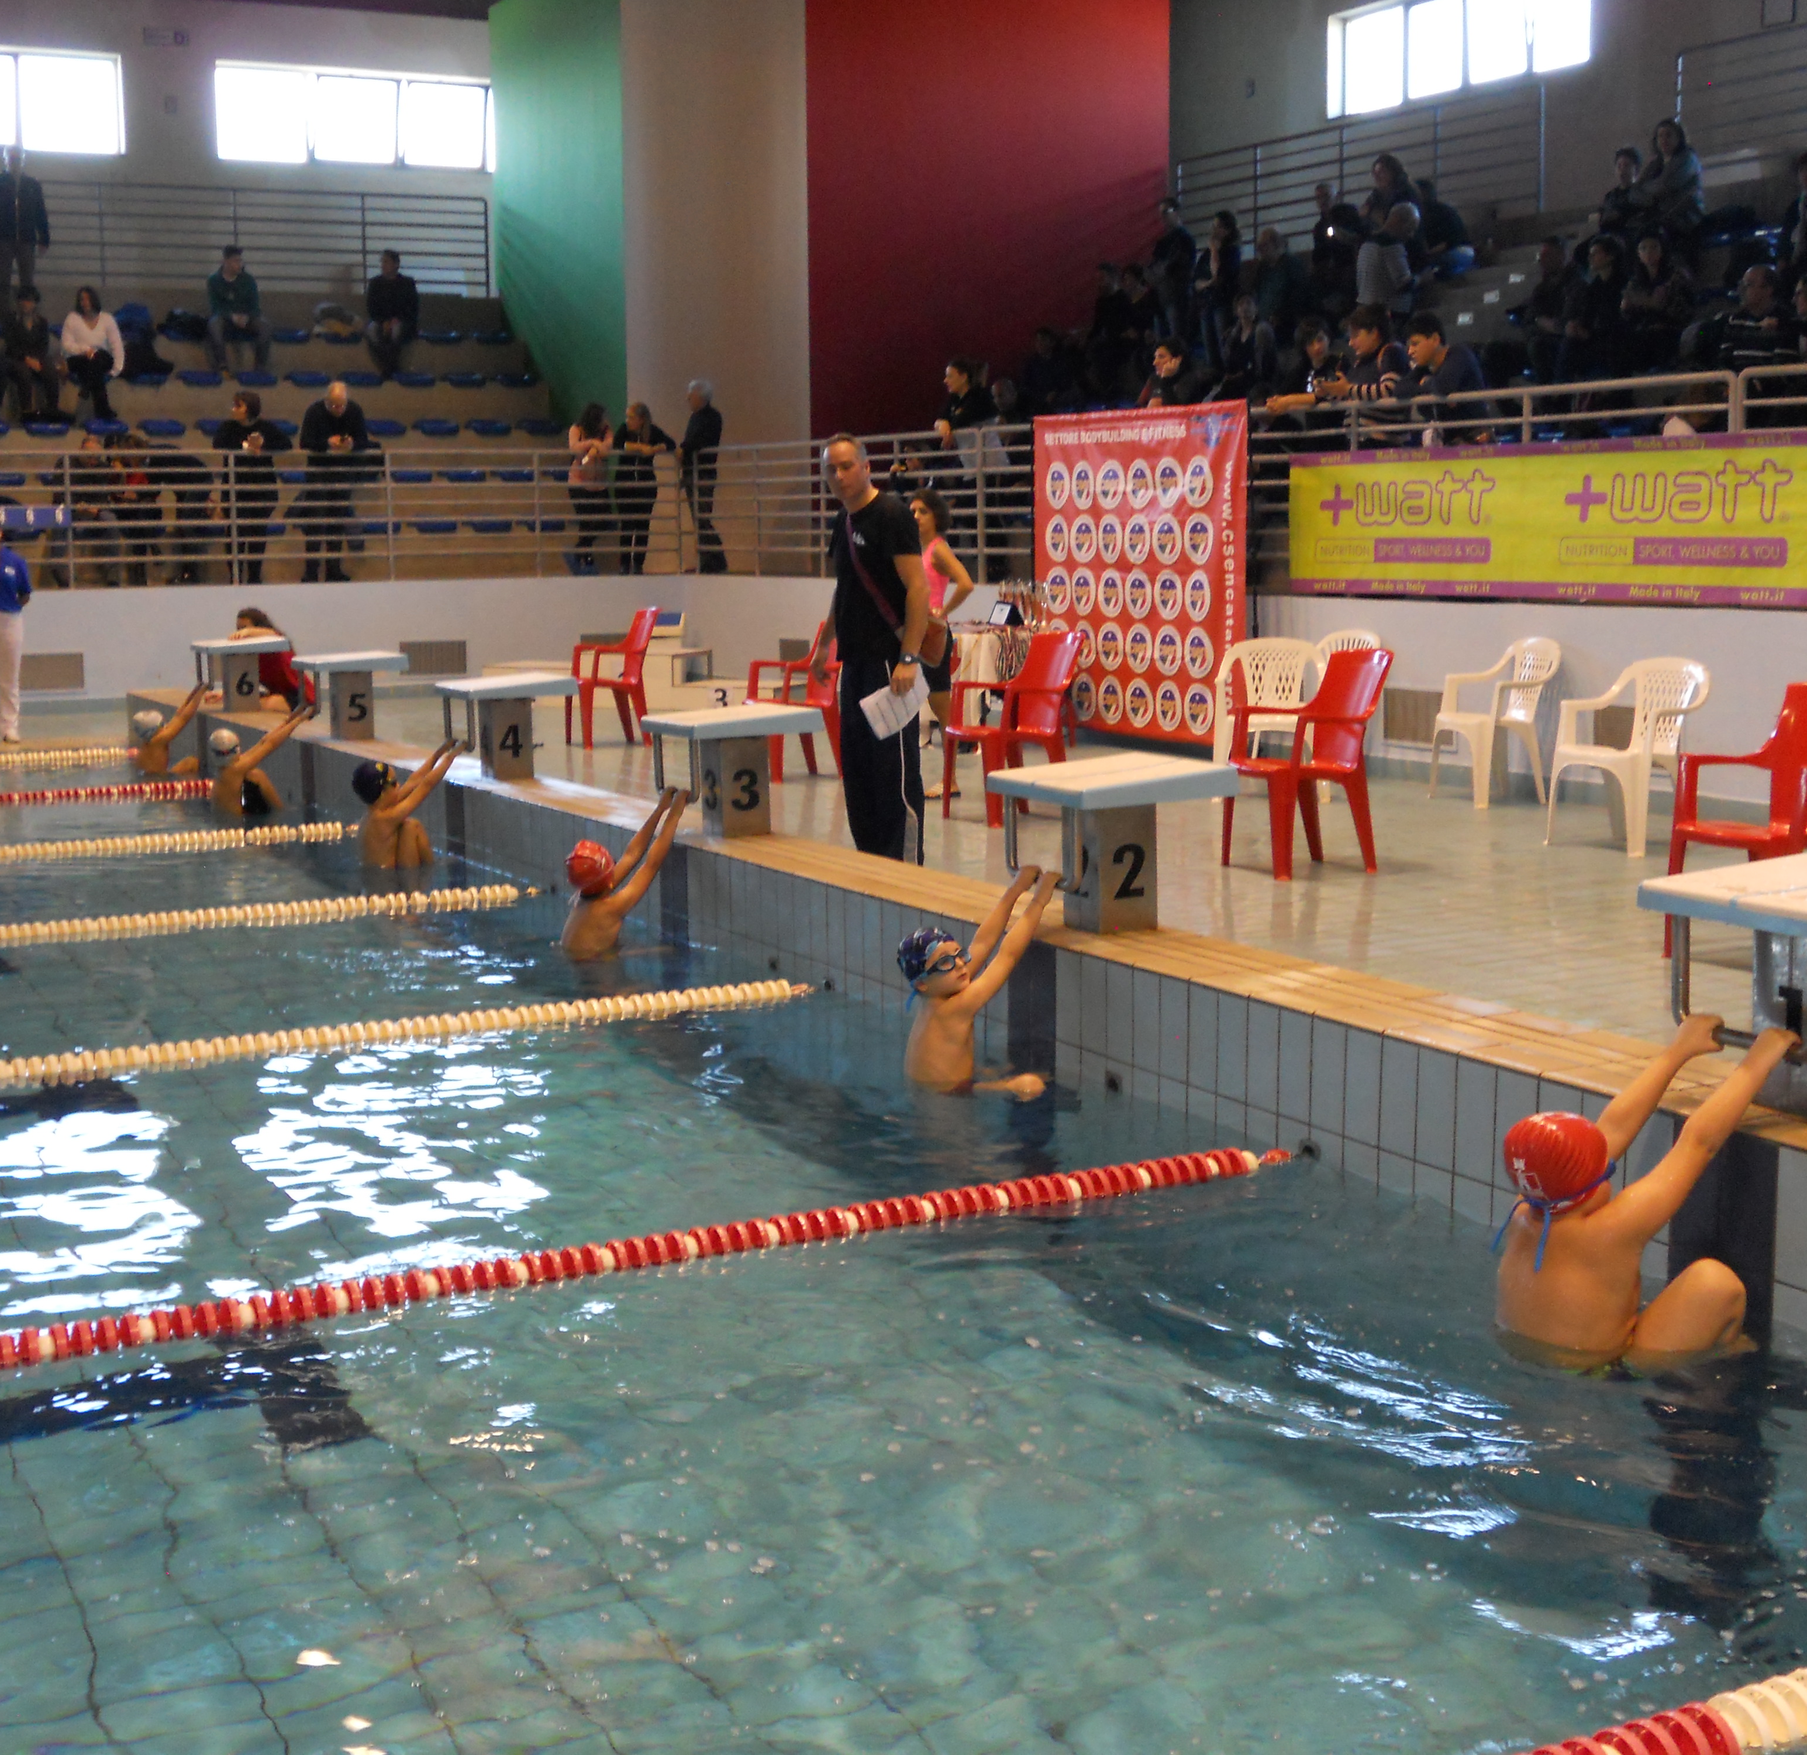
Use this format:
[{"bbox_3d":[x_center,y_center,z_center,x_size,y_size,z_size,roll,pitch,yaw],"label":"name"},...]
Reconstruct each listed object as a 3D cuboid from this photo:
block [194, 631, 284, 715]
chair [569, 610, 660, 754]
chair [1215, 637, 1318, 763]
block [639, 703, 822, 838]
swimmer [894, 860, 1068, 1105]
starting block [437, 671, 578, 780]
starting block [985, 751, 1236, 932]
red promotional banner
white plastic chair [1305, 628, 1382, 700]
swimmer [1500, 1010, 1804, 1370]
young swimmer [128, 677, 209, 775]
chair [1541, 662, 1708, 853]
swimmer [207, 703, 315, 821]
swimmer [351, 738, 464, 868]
[{"bbox_3d":[-4.070,-1.245,15.798,0.498,0.446,0.497,-5,9,-27],"label":"block"},{"bbox_3d":[-1.882,-1.292,16.693,0.570,0.880,0.560,-4,9,-23],"label":"chair"},{"bbox_3d":[1.900,-0.805,13.099,0.575,0.810,0.530,1,8,14],"label":"chair"},{"bbox_3d":[-0.614,-0.379,9.267,0.498,0.446,0.497,-5,9,-27],"label":"block"},{"bbox_3d":[0.229,0.343,6.686,0.550,0.690,0.410,-5,9,-27],"label":"swimmer"},{"bbox_3d":[-1.758,-0.665,11.427,0.498,0.446,0.497,-5,9,-27],"label":"starting block"},{"bbox_3d":[0.570,-0.082,7.030,0.498,0.446,0.497,-5,9,-27],"label":"starting block"},{"bbox_3d":[1.404,-1.839,15.570,0.050,1.940,2.360,-5,9,-27],"label":"red promotional banner"},{"bbox_3d":[2.283,-0.912,13.817,0.530,0.815,0.565,-6,9,-33],"label":"white plastic chair"},{"bbox_3d":[1.303,0.626,4.542,0.640,0.710,0.420,-5,9,-27],"label":"swimmer"},{"bbox_3d":[-4.399,-0.798,15.511,0.530,0.710,0.410,-5,9,-27],"label":"young swimmer"},{"bbox_3d":[3.124,-0.526,10.964,0.550,0.815,0.570,-4,8,-20],"label":"chair"},{"bbox_3d":[-3.340,-0.514,13.460,0.620,0.760,0.390,-5,9,-27],"label":"swimmer"},{"bbox_3d":[-2.100,-0.209,11.110,0.550,0.710,0.410,-5,9,-27],"label":"swimmer"}]

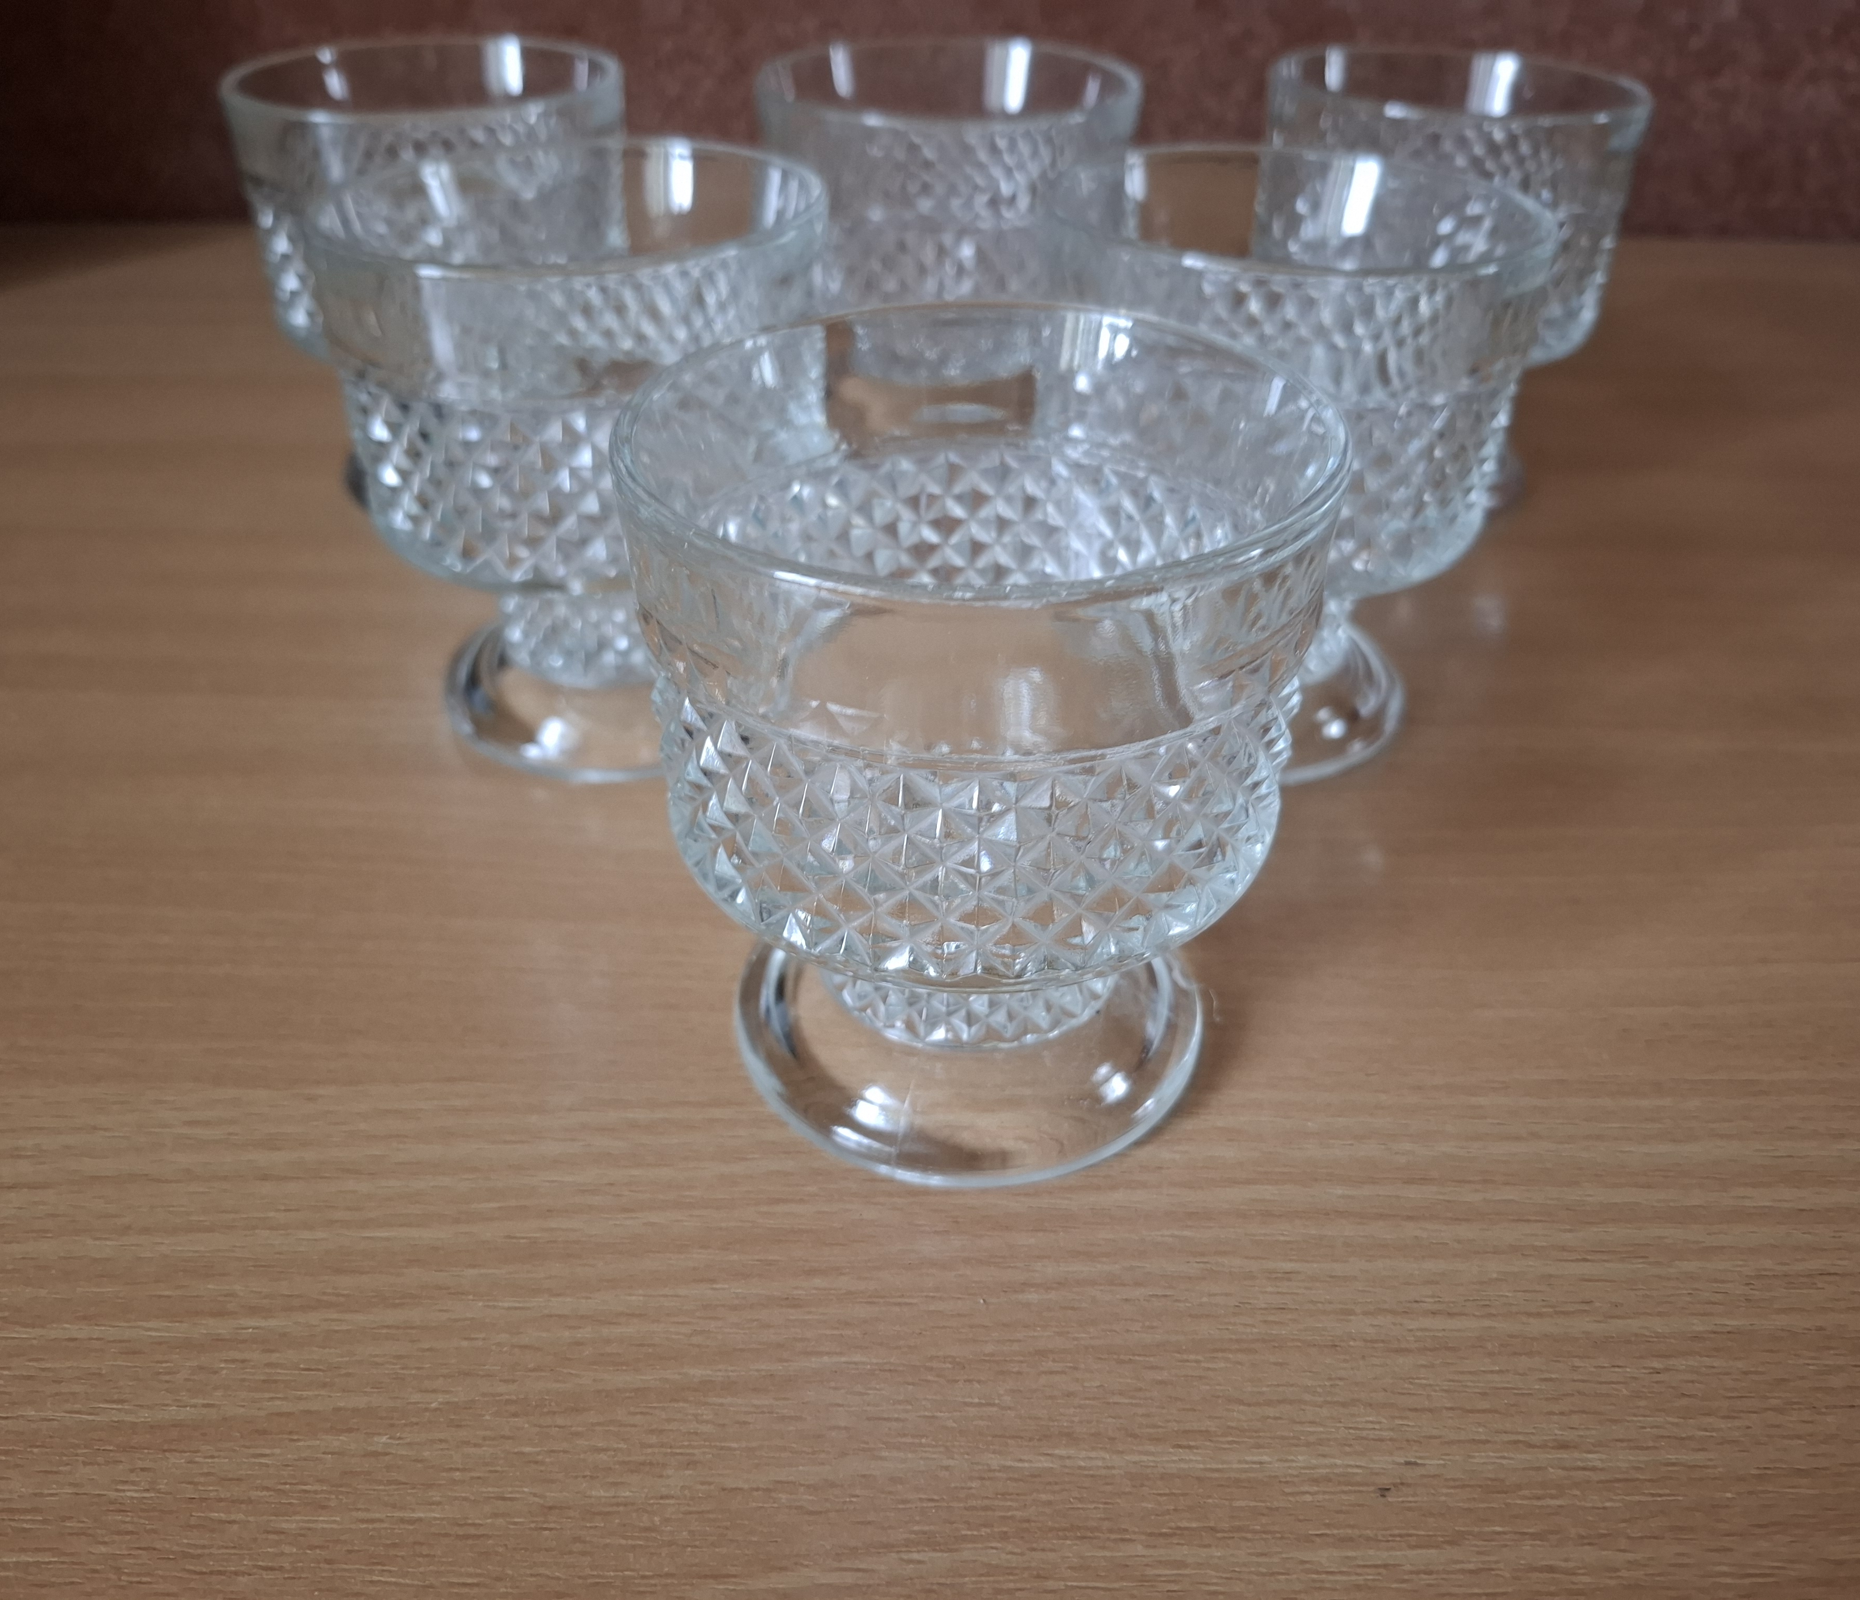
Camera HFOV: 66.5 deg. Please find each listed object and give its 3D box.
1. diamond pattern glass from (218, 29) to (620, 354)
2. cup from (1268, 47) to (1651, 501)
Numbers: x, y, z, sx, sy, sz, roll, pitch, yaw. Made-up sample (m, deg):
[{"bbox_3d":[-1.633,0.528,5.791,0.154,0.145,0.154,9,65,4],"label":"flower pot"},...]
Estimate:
[{"bbox_3d":[-0.106,-0.116,0.325,0.081,0.092,0.081,1,38,0],"label":"diamond pattern glass"},{"bbox_3d":[0.112,-0.118,0.332,0.081,0.092,0.081,1,38,0],"label":"cup"}]

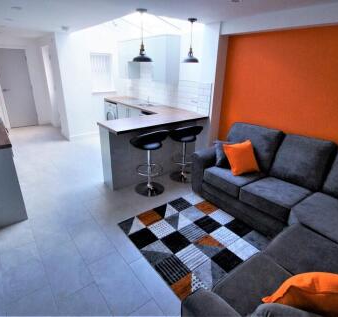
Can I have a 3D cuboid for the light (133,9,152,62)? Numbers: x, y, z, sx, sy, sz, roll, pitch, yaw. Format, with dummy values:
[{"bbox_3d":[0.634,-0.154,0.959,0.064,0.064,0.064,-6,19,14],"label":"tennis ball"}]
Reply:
[{"bbox_3d":[-0.337,-1.557,2.500,0.225,0.560,0.225,2,21,-1],"label":"light"}]

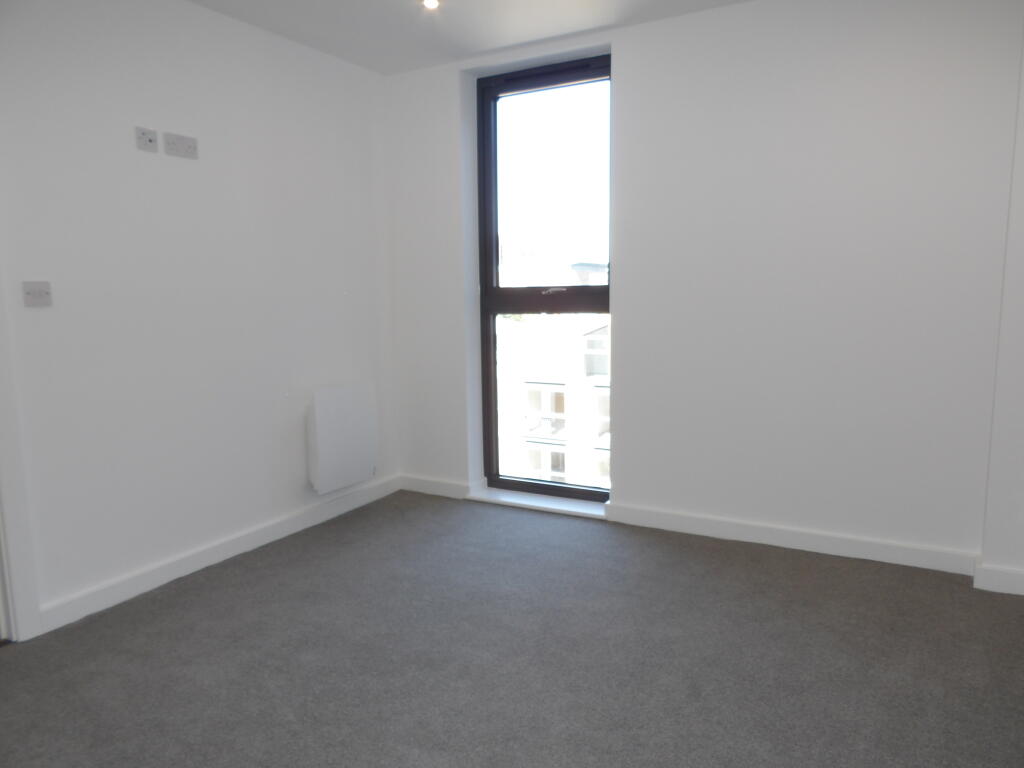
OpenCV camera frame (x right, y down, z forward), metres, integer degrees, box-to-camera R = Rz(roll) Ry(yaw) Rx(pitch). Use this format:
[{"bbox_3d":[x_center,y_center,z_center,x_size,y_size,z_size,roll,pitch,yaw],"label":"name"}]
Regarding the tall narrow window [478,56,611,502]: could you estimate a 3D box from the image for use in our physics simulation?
[{"bbox_3d":[0.208,-0.512,3.878,0.857,2.300,0.075,3,9,29],"label":"tall narrow window"}]

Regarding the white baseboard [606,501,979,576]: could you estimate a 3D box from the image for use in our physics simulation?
[{"bbox_3d":[1.192,0.696,3.259,1.590,0.096,0.018,3,9,29],"label":"white baseboard"}]

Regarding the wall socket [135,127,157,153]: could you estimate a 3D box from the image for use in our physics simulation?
[{"bbox_3d":[-1.429,-0.959,2.791,0.010,0.086,0.087,3,9,29],"label":"wall socket"}]

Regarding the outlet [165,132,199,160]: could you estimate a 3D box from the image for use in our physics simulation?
[{"bbox_3d":[-1.356,-0.976,2.921,0.010,0.087,0.150,3,9,29],"label":"outlet"}]

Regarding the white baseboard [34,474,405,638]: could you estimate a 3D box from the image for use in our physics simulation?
[{"bbox_3d":[-1.176,0.717,3.410,0.018,0.096,2.066,3,9,29],"label":"white baseboard"}]

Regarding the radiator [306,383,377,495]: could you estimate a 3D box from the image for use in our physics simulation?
[{"bbox_3d":[-0.901,0.269,3.796,0.080,0.521,0.463,3,9,29],"label":"radiator"}]

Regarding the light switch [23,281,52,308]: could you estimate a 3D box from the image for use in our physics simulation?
[{"bbox_3d":[-1.645,-0.311,2.468,0.010,0.087,0.087,3,9,29],"label":"light switch"}]

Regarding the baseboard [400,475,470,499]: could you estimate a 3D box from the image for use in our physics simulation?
[{"bbox_3d":[-0.466,0.602,4.179,0.501,0.096,0.018,3,9,29],"label":"baseboard"}]

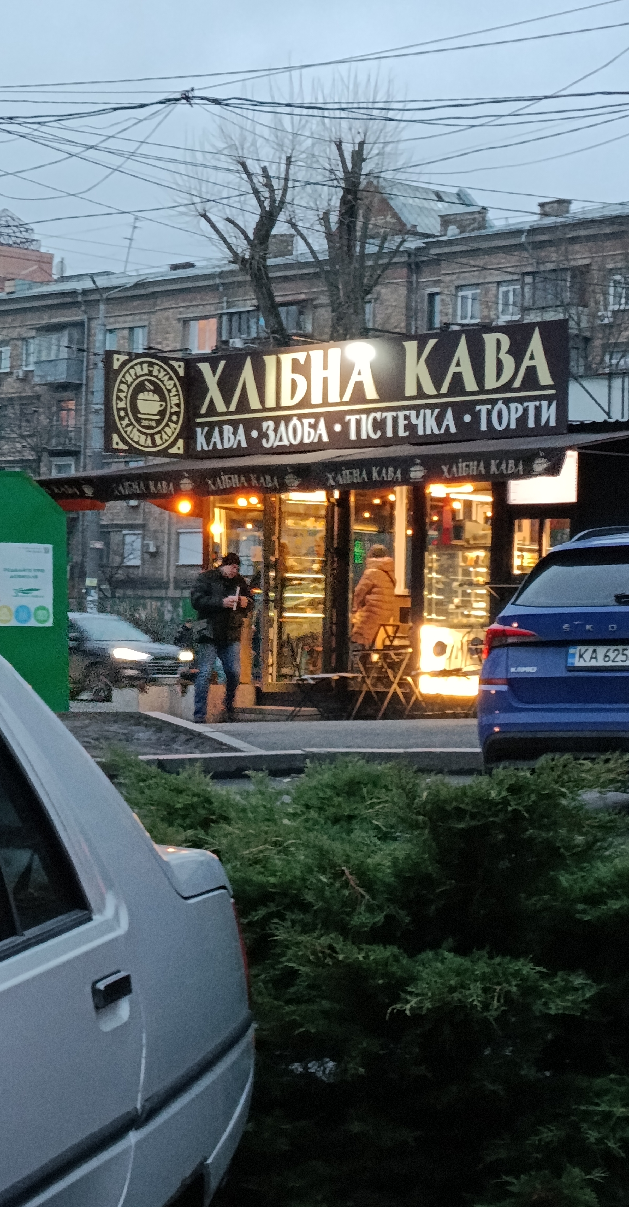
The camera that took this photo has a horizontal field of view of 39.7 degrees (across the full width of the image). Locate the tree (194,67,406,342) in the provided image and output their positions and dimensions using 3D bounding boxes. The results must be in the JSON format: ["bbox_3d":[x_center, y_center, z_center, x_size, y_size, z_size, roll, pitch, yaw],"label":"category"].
[{"bbox_3d":[-0.260,-4.200,15.900,3.600,10.400,3.300,1,2,18],"label":"tree"}]

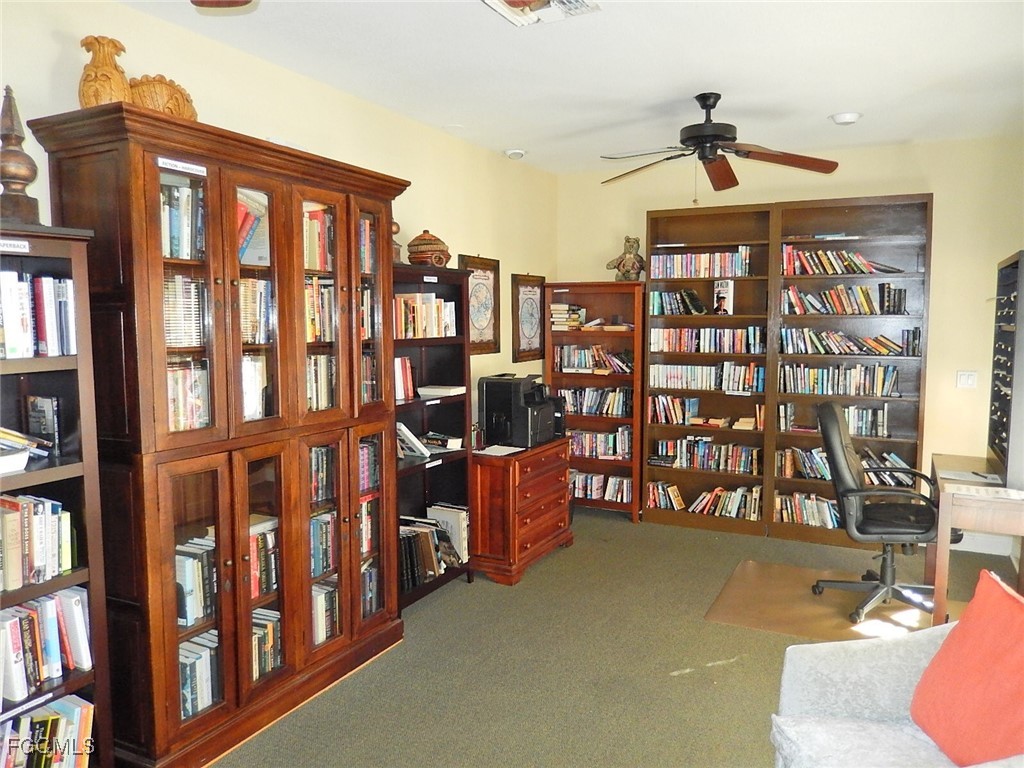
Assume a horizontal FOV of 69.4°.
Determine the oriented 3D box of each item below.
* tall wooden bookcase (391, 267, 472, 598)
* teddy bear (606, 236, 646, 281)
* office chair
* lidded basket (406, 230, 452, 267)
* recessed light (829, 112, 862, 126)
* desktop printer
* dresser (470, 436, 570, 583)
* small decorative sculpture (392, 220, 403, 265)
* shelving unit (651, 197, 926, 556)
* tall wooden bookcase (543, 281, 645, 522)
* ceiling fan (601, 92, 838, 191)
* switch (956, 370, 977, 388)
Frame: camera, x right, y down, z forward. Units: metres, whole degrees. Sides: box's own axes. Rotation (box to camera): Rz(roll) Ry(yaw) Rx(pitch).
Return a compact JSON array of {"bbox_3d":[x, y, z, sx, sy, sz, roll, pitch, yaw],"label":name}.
[{"bbox_3d":[-0.552,0.290,3.980,0.344,1.803,0.825,3,6,27],"label":"tall wooden bookcase"},{"bbox_3d":[0.898,-0.939,5.632,0.350,0.360,0.171,2,5,20],"label":"teddy bear"},{"bbox_3d":[2.038,0.657,4.021,0.759,1.085,0.688,3,6,27],"label":"office chair"},{"bbox_3d":[-0.448,-0.723,4.037,0.242,0.206,0.242,0,5,0],"label":"lidded basket"},{"bbox_3d":[1.951,-1.534,4.322,0.174,0.046,0.174,3,6,27],"label":"recessed light"},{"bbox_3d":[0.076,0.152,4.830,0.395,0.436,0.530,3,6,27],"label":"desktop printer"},{"bbox_3d":[-0.033,0.753,4.753,0.558,0.746,0.868,3,6,27],"label":"dresser"},{"bbox_3d":[-0.597,-0.724,3.746,0.093,0.259,0.093,3,6,27],"label":"small decorative sculpture"},{"bbox_3d":[1.877,-0.082,5.271,1.832,2.331,0.310,3,6,27],"label":"shelving unit"},{"bbox_3d":[0.680,0.126,5.838,0.817,1.804,0.326,3,6,27],"label":"tall wooden bookcase"},{"bbox_3d":[1.036,-1.356,3.937,1.333,0.338,1.333,3,6,27],"label":"ceiling fan"},{"bbox_3d":[3.006,-0.026,4.883,0.116,0.113,0.015,3,6,27],"label":"switch"}]

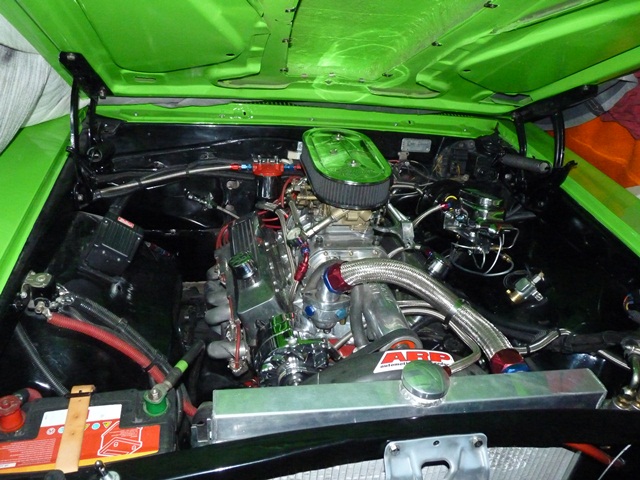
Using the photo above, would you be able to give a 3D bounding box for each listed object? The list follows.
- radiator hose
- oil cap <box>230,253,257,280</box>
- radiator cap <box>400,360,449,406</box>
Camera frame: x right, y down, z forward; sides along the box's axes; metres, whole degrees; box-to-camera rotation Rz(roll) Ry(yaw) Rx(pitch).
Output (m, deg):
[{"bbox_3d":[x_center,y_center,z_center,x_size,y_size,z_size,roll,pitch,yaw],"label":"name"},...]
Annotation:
[{"bbox_3d":[0.207,0.138,1.004,0.142,0.130,0.451,-27,47,-37],"label":"radiator hose"},{"bbox_3d":[-0.176,0.060,1.137,0.058,0.036,0.058,-19,33,5],"label":"oil cap"},{"bbox_3d":[0.154,0.215,0.746,0.071,0.026,0.071,4,36,-3],"label":"radiator cap"}]

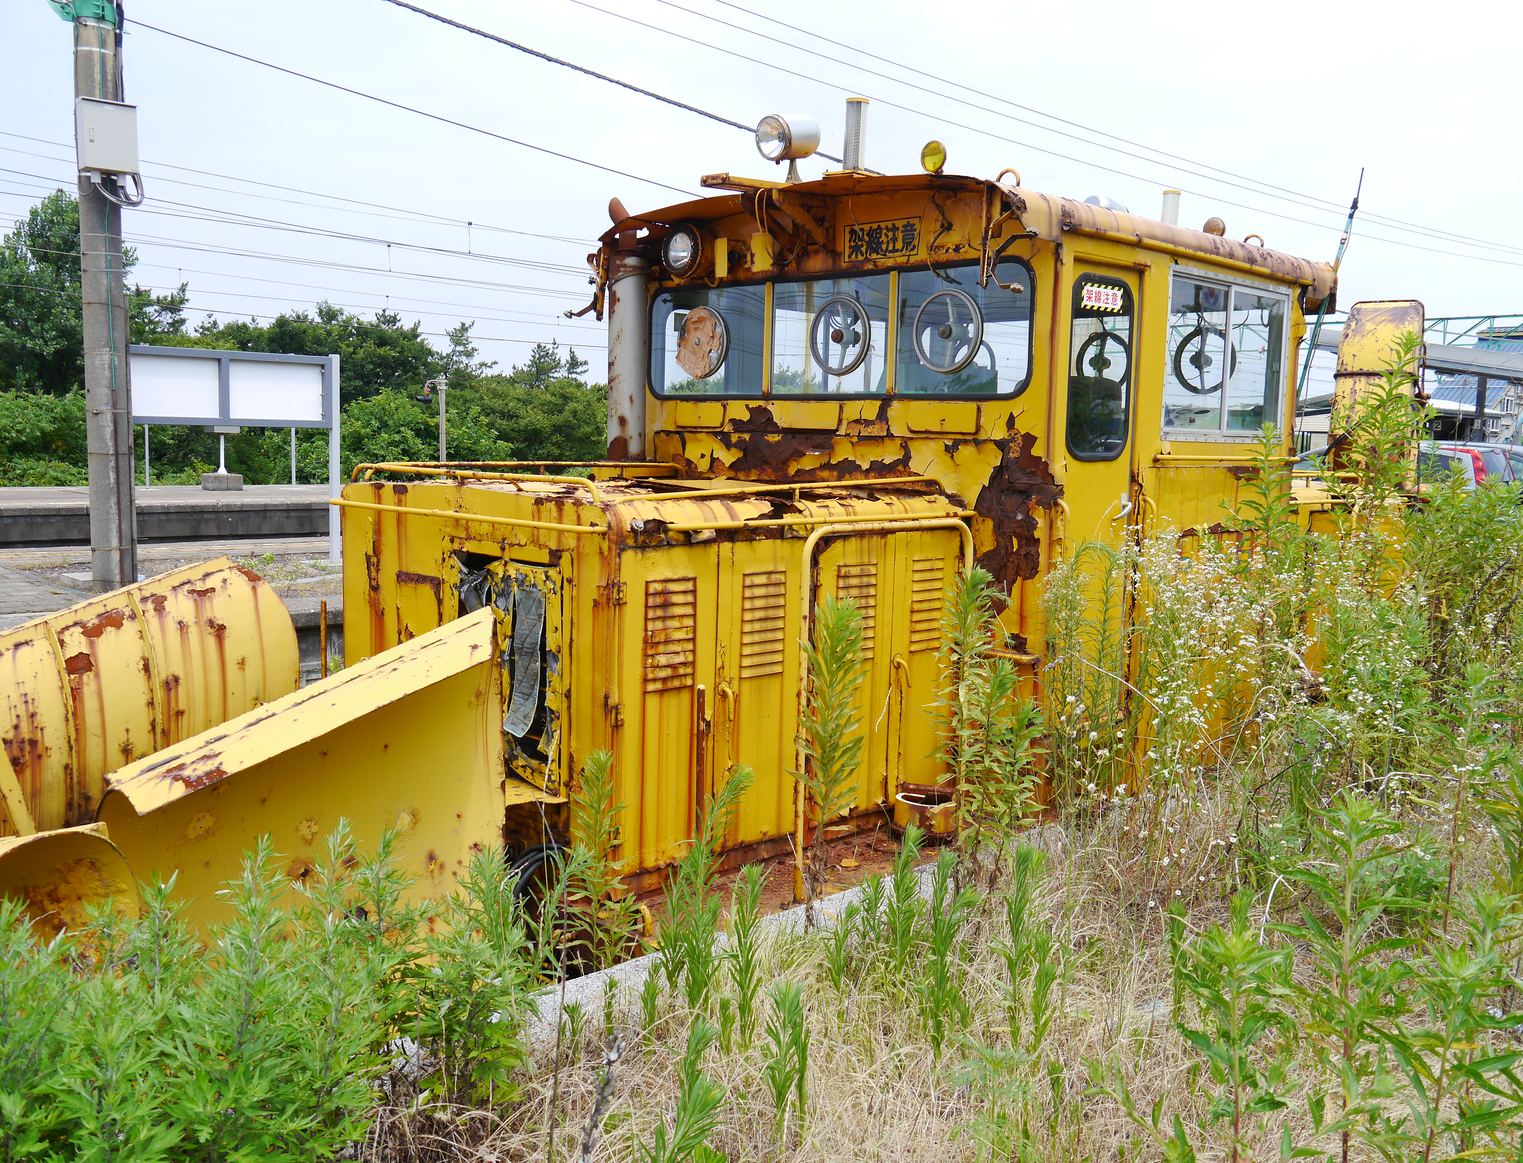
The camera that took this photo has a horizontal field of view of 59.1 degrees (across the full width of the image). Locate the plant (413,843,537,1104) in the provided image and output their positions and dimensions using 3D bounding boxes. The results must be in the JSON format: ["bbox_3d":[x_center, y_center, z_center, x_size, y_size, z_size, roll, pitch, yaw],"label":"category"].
[{"bbox_3d":[-0.629,0.860,2.952,0.274,0.587,0.261,0,7,-12],"label":"plant"}]

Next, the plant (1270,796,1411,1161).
[{"bbox_3d":[1.146,0.824,2.658,0.283,0.820,0.283,4,7,24],"label":"plant"}]

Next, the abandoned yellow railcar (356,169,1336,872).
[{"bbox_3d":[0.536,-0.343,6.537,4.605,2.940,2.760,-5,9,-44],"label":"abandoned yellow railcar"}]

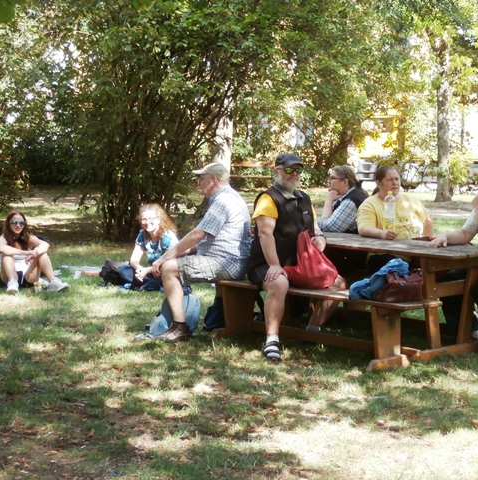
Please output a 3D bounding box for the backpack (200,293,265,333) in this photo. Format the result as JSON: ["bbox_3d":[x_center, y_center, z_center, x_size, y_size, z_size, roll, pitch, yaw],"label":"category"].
[{"bbox_3d":[-0.040,0.533,9.710,0.440,0.290,0.280,2,6,17],"label":"backpack"}]

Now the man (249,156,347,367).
[{"bbox_3d":[0.355,0.085,8.849,0.800,1.340,0.740,-4,7,-39],"label":"man"}]

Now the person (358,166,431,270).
[{"bbox_3d":[1.120,0.059,9.626,0.600,1.250,0.750,1,5,14],"label":"person"}]

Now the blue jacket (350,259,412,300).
[{"bbox_3d":[0.920,0.256,8.198,0.400,0.260,0.260,1,5,11],"label":"blue jacket"}]

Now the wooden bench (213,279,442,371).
[{"bbox_3d":[0.547,0.562,8.633,0.430,0.431,1.836,-4,7,-39],"label":"wooden bench"}]

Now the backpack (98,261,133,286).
[{"bbox_3d":[-1.170,0.326,12.232,0.360,0.240,0.270,2,6,17],"label":"backpack"}]

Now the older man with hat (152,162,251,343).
[{"bbox_3d":[-0.290,0.075,9.176,0.740,1.300,0.520,0,5,5],"label":"older man with hat"}]

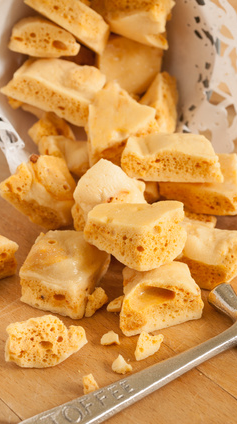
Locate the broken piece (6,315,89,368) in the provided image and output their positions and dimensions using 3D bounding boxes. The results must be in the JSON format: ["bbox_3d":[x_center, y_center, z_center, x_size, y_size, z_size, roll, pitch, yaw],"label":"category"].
[{"bbox_3d":[-0.035,0.064,0.435,0.040,0.013,0.021,-4,38,-5],"label":"broken piece"}]

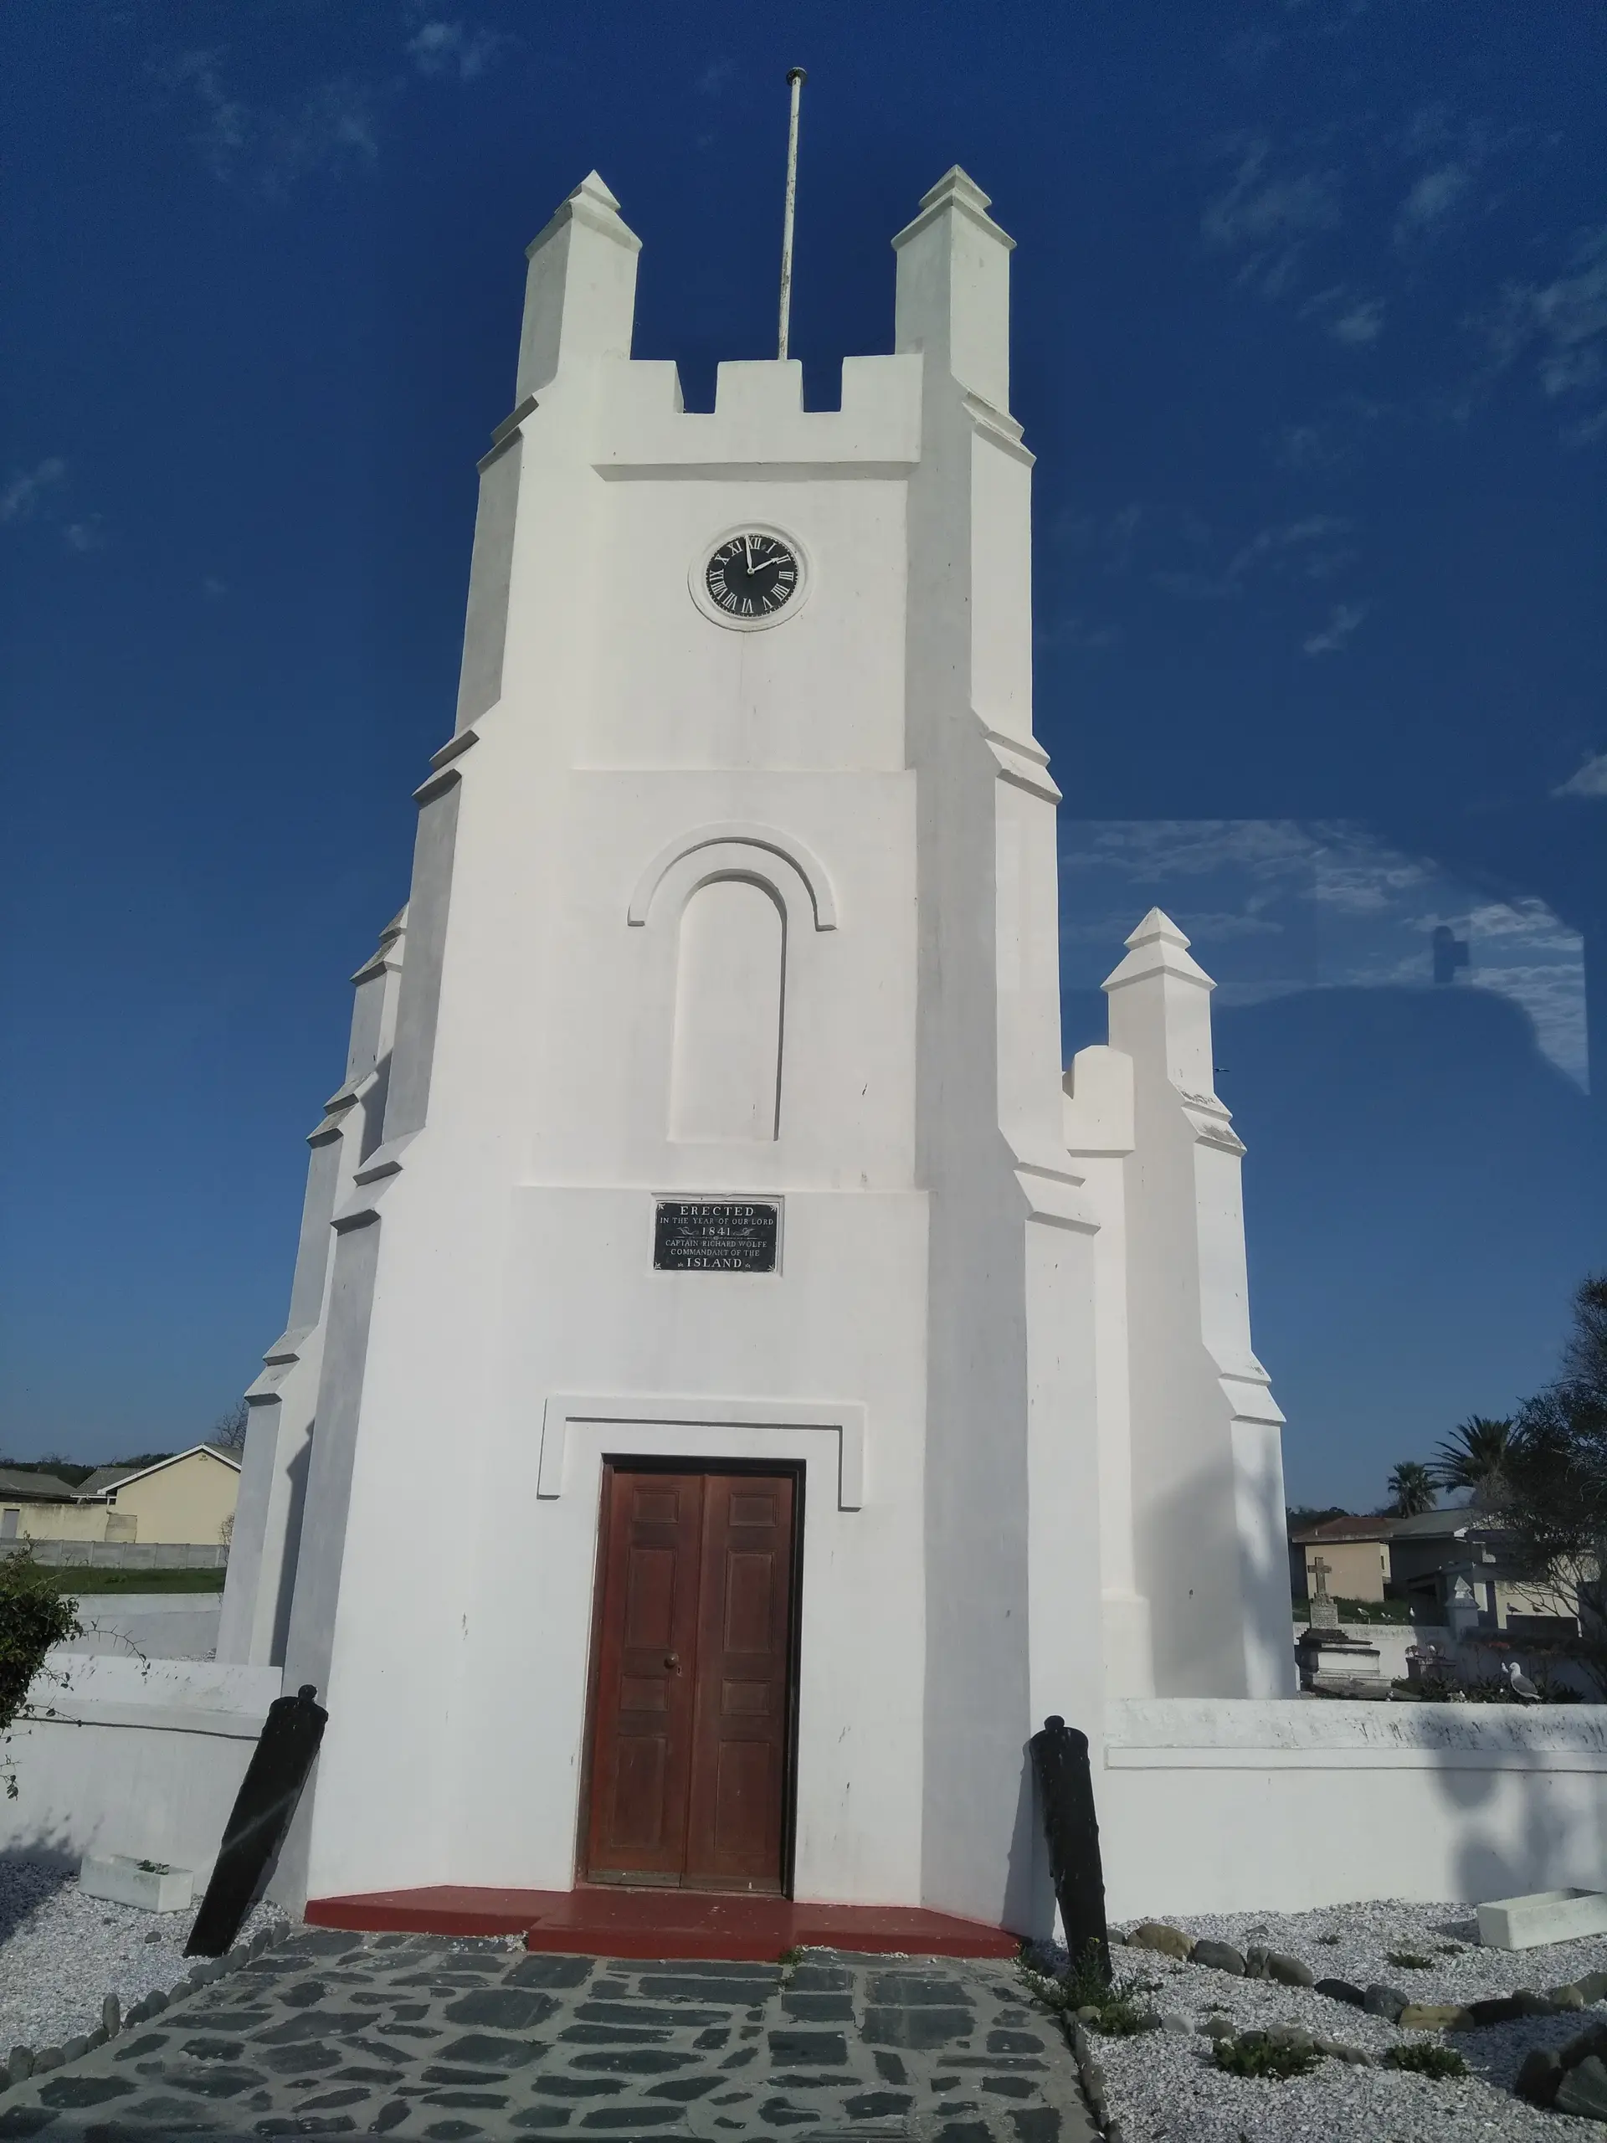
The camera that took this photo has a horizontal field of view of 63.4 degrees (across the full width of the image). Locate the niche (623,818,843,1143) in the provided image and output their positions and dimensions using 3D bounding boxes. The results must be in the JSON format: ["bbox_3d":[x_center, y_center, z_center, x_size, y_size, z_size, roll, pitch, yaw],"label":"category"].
[{"bbox_3d":[-0.487,-0.583,8.787,1.410,2.260,0.220,1,-15,4],"label":"niche"}]

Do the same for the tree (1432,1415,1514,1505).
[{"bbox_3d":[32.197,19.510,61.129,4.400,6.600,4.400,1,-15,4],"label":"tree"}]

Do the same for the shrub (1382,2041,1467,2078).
[{"bbox_3d":[2.717,4.323,5.680,0.320,0.130,0.270,1,-15,4],"label":"shrub"}]

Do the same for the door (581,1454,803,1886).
[{"bbox_3d":[-0.668,3.667,7.854,1.200,2.380,0.120,1,-15,4],"label":"door"}]

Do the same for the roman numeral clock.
[{"bbox_3d":[-0.390,-3.598,9.455,0.890,0.890,0.120,1,-15,4],"label":"roman numeral clock"}]

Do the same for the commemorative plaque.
[{"bbox_3d":[-0.553,1.058,8.339,0.790,0.460,0.050,1,-15,4],"label":"commemorative plaque"}]

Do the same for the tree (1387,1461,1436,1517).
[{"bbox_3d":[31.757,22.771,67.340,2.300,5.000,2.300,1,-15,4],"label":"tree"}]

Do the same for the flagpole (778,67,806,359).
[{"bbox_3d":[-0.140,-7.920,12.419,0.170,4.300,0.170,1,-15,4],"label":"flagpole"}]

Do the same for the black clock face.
[{"bbox_3d":[-0.372,-3.602,9.466,0.690,0.690,0.060,1,-15,4],"label":"black clock face"}]

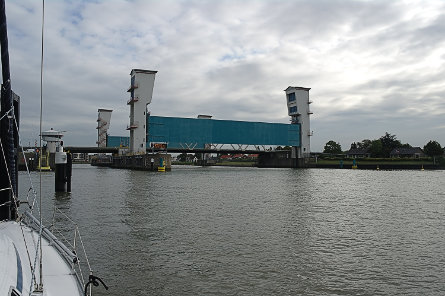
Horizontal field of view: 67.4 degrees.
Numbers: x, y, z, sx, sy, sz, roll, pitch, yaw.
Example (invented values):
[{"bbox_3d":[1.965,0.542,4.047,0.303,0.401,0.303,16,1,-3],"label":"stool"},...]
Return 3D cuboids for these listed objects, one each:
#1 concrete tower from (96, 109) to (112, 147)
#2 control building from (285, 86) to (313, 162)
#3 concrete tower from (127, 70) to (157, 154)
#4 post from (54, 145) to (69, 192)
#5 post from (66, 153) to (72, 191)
[{"bbox_3d":[-92.177,-11.913,261.709,11.016,37.230,9.996,1,-2,-26],"label":"concrete tower"},{"bbox_3d":[42.124,-14.156,184.460,11.016,40.290,9.996,1,-2,-26],"label":"control building"},{"bbox_3d":[-35.035,-15.890,146.314,11.016,36.924,9.996,1,-2,-26],"label":"concrete tower"},{"bbox_3d":[-15.122,1.934,31.357,1.000,4.430,1.000,0,-2,0],"label":"post"},{"bbox_3d":[-14.273,2.280,31.162,0.420,3.720,0.420,0,-2,0],"label":"post"}]

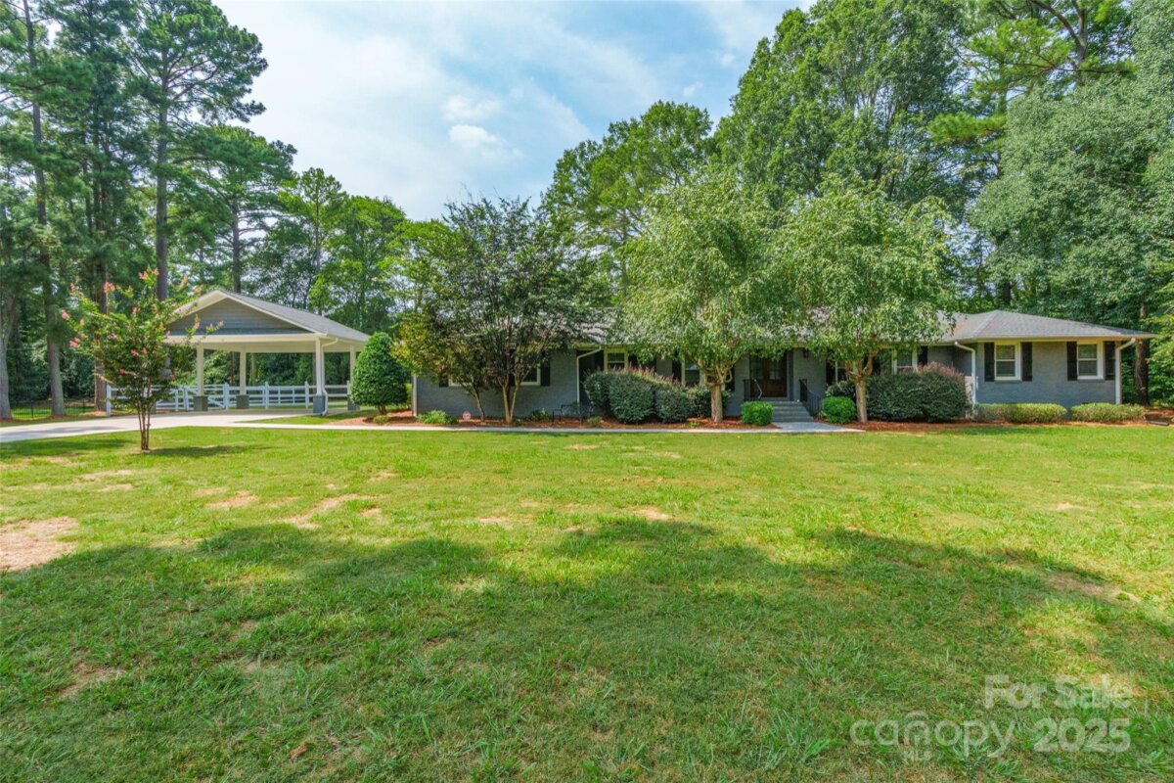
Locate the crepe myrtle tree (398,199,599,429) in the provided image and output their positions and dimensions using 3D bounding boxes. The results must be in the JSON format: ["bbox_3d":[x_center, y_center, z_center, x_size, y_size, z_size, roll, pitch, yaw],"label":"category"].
[{"bbox_3d":[-3.100,-3.000,18.800,7.200,8.100,6.600,0,0,4],"label":"crepe myrtle tree"}]

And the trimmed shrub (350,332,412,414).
[{"bbox_3d":[-9.057,-0.841,23.000,2.600,3.600,2.550,0,0,0],"label":"trimmed shrub"}]

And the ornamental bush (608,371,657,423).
[{"bbox_3d":[1.660,0.170,18.900,1.600,1.830,1.600,0,0,4],"label":"ornamental bush"}]

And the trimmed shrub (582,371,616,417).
[{"bbox_3d":[0.615,0.115,20.500,1.500,1.800,1.450,0,0,0],"label":"trimmed shrub"}]

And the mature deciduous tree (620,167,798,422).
[{"bbox_3d":[4.638,-3.583,19.400,6.500,9.300,6.200,0,0,0],"label":"mature deciduous tree"}]

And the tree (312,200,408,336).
[{"bbox_3d":[-16.000,-6.400,38.000,6.600,15.200,6.600,0,0,4],"label":"tree"}]

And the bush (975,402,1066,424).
[{"bbox_3d":[15.480,0.781,18.500,2.800,0.720,1.000,0,0,0],"label":"bush"}]

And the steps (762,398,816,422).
[{"bbox_3d":[7.100,0.710,19.400,2.050,0.800,1.600,0,0,4],"label":"steps"}]

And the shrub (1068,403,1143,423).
[{"bbox_3d":[18.600,0.730,18.500,2.450,0.660,1.000,0,0,4],"label":"shrub"}]

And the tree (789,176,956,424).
[{"bbox_3d":[9.720,-3.070,18.100,5.500,8.300,5.300,0,0,4],"label":"tree"}]

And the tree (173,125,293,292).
[{"bbox_3d":[-23.047,-8.000,34.000,7.000,18.200,7.000,0,0,0],"label":"tree"}]

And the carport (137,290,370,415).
[{"bbox_3d":[-12.650,-1.340,21.300,7.700,4.350,6.100,0,0,4],"label":"carport"}]

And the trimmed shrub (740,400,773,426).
[{"bbox_3d":[6.084,0.771,18.700,1.120,0.880,1.100,0,0,0],"label":"trimmed shrub"}]

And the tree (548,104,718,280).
[{"bbox_3d":[3.188,-10.300,40.000,12.800,23.400,12.000,0,0,0],"label":"tree"}]

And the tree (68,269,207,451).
[{"bbox_3d":[-10.384,-0.743,12.000,2.500,4.100,2.450,0,0,0],"label":"tree"}]

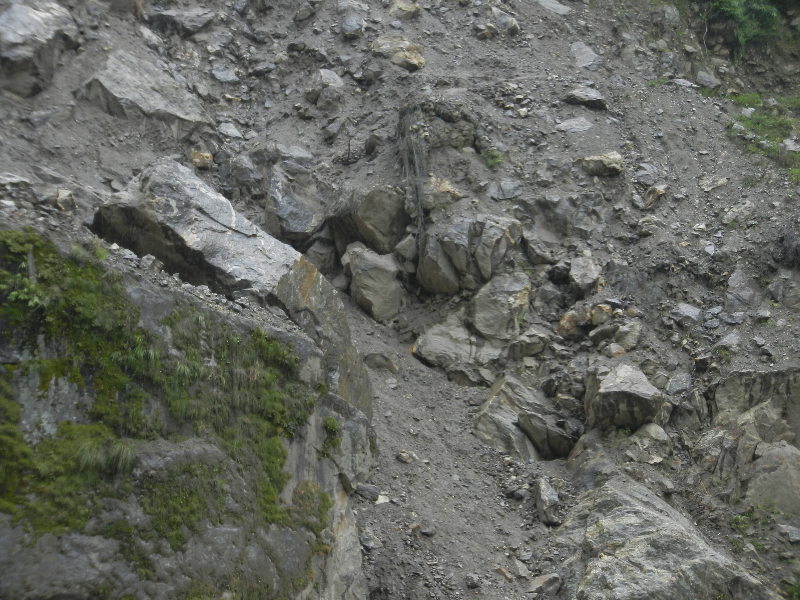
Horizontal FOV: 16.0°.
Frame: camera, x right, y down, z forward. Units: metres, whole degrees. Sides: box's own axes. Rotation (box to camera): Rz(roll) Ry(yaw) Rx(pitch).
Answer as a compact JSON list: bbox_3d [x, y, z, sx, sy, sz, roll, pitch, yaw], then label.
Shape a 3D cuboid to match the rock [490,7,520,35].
[{"bbox_3d":[2.227,-5.900,60.000,0.614,0.531,0.520,0,-14,0],"label":"rock"}]

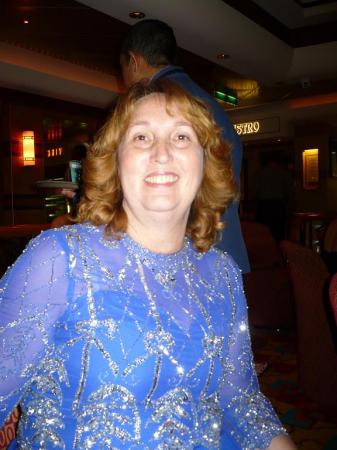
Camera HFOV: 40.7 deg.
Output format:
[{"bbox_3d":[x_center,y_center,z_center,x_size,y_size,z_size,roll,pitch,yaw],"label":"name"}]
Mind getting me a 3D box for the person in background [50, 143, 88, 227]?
[{"bbox_3d":[-0.830,0.020,4.300,0.450,1.580,0.500,-1,3,-6],"label":"person in background"}]

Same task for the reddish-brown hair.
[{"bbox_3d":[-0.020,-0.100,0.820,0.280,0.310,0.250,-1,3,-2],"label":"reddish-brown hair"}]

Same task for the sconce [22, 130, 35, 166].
[{"bbox_3d":[-1.720,-0.940,5.600,0.090,0.430,0.130,2,4,38],"label":"sconce"}]

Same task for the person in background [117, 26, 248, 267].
[{"bbox_3d":[0.070,0.090,1.680,0.420,1.680,0.520,2,4,44],"label":"person in background"}]

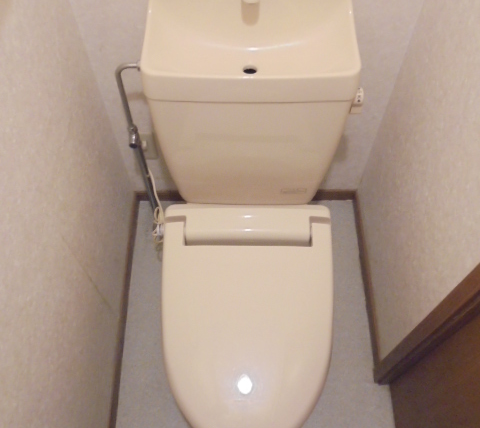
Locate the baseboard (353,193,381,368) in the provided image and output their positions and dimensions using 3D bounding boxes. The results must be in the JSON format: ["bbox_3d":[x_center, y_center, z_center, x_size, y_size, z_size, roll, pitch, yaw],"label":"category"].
[{"bbox_3d":[0.409,0.195,1.553,0.011,0.062,0.586,0,60,0],"label":"baseboard"}]

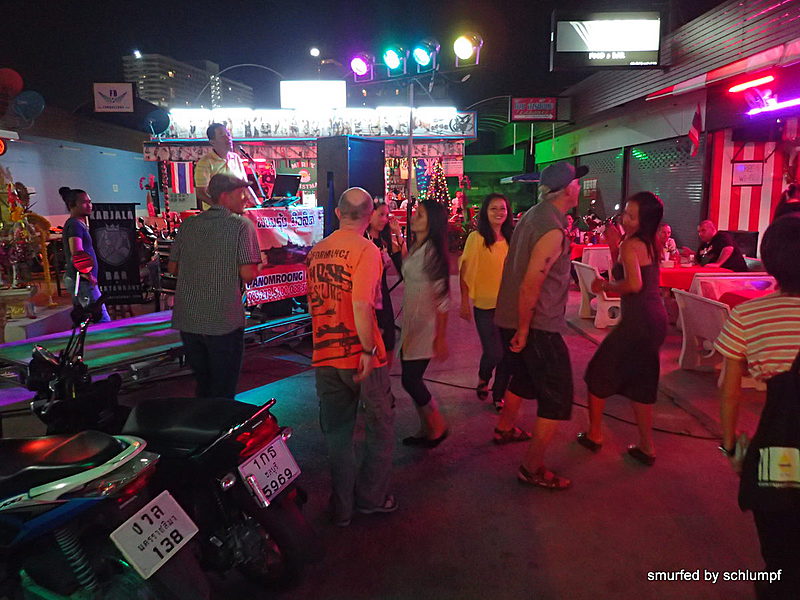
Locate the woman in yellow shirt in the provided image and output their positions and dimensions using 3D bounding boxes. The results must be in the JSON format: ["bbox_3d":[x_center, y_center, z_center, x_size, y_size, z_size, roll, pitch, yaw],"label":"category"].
[{"bbox_3d":[0.670,0.012,4.411,0.460,1.610,0.350,-1,11,-3],"label":"woman in yellow shirt"}]

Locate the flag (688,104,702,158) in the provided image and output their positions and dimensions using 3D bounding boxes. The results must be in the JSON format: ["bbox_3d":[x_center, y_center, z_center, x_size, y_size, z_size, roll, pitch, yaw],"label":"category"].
[{"bbox_3d":[3.805,-2.170,7.441,0.170,0.680,0.120,0,10,0],"label":"flag"}]

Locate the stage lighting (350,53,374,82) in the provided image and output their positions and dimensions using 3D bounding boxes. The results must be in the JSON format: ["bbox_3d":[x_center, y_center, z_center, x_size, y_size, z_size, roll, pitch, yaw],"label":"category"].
[{"bbox_3d":[-0.394,-2.445,6.075,0.220,0.290,0.250,6,26,33],"label":"stage lighting"}]

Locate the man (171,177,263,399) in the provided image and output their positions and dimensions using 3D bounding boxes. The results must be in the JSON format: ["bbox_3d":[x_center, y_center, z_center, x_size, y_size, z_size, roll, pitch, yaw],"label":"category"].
[{"bbox_3d":[-1.140,0.103,3.731,0.540,1.780,0.380,2,10,9],"label":"man"}]

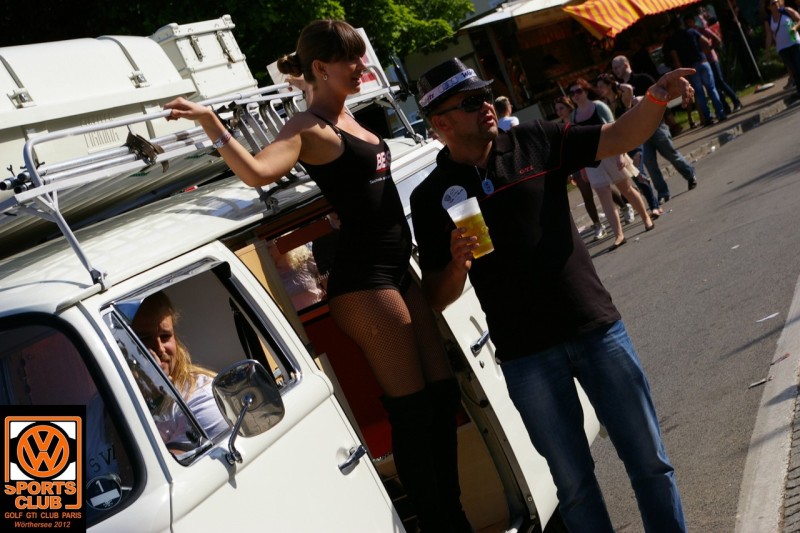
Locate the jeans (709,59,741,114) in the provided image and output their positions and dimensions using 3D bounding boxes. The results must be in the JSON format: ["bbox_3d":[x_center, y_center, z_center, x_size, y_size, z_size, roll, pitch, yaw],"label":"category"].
[{"bbox_3d":[5.326,-2.959,29.900,0.420,0.900,0.360,-16,5,35],"label":"jeans"}]

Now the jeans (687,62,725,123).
[{"bbox_3d":[4.917,-2.783,29.100,0.420,0.950,0.320,-20,4,-12],"label":"jeans"}]

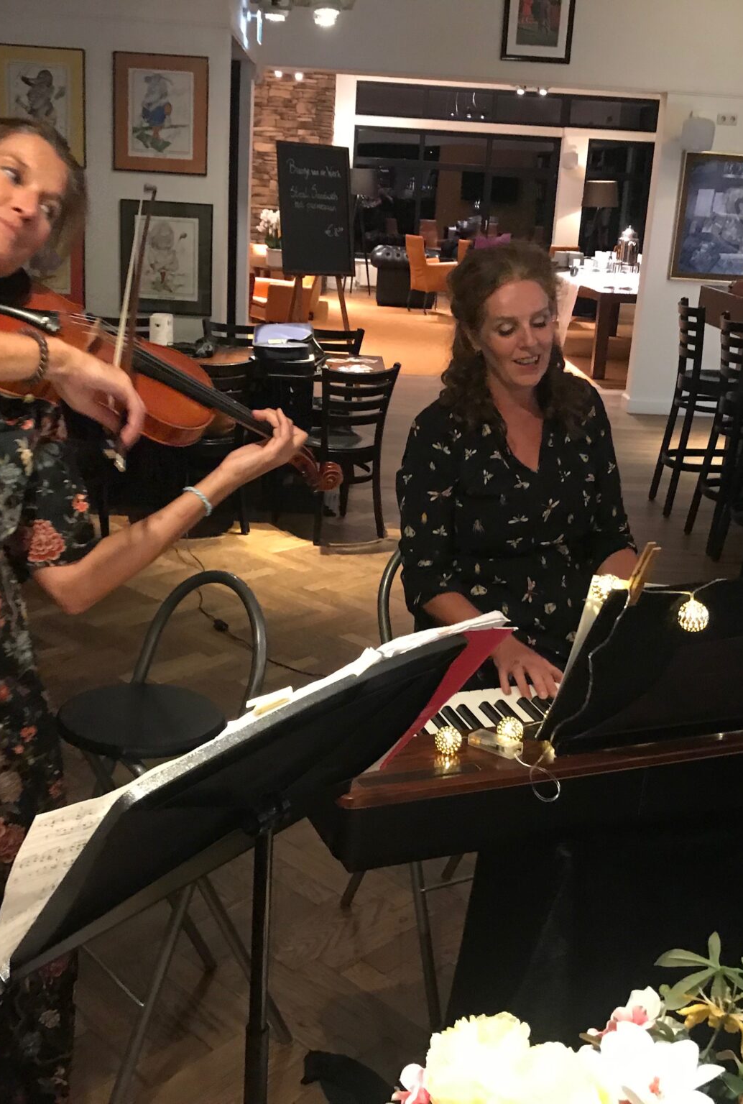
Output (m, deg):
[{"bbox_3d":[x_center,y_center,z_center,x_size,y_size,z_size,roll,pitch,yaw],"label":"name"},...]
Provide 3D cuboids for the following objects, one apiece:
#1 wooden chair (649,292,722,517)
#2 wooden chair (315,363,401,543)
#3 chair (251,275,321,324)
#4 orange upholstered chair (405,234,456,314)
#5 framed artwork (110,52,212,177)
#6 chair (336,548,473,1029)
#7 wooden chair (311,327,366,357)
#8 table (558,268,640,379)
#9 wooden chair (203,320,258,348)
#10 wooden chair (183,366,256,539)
[{"bbox_3d":[1.907,-0.794,6.630,0.500,1.155,0.430,3,17,-1],"label":"wooden chair"},{"bbox_3d":[-0.177,-0.508,5.729,0.426,0.846,0.482,-6,19,-28],"label":"wooden chair"},{"bbox_3d":[-1.082,-3.257,14.979,0.740,0.680,0.700,-3,18,-21],"label":"chair"},{"bbox_3d":[0.915,-3.888,16.757,0.615,1.026,0.554,-8,20,-32],"label":"orange upholstered chair"},{"bbox_3d":[-1.331,-2.757,7.497,0.602,0.710,0.030,3,17,0],"label":"framed artwork"},{"bbox_3d":[0.196,0.431,2.540,0.385,0.943,0.472,-7,20,-31],"label":"chair"},{"bbox_3d":[-0.230,-0.797,6.670,0.426,0.846,0.482,0,17,-11],"label":"wooden chair"},{"bbox_3d":[2.655,-2.593,13.219,1.087,0.800,3.948,3,17,-1],"label":"table"},{"bbox_3d":[-0.860,-0.844,6.704,0.426,0.846,0.482,9,18,18],"label":"wooden chair"},{"bbox_3d":[-0.811,-0.538,5.771,0.430,0.850,0.500,-3,18,-19],"label":"wooden chair"}]

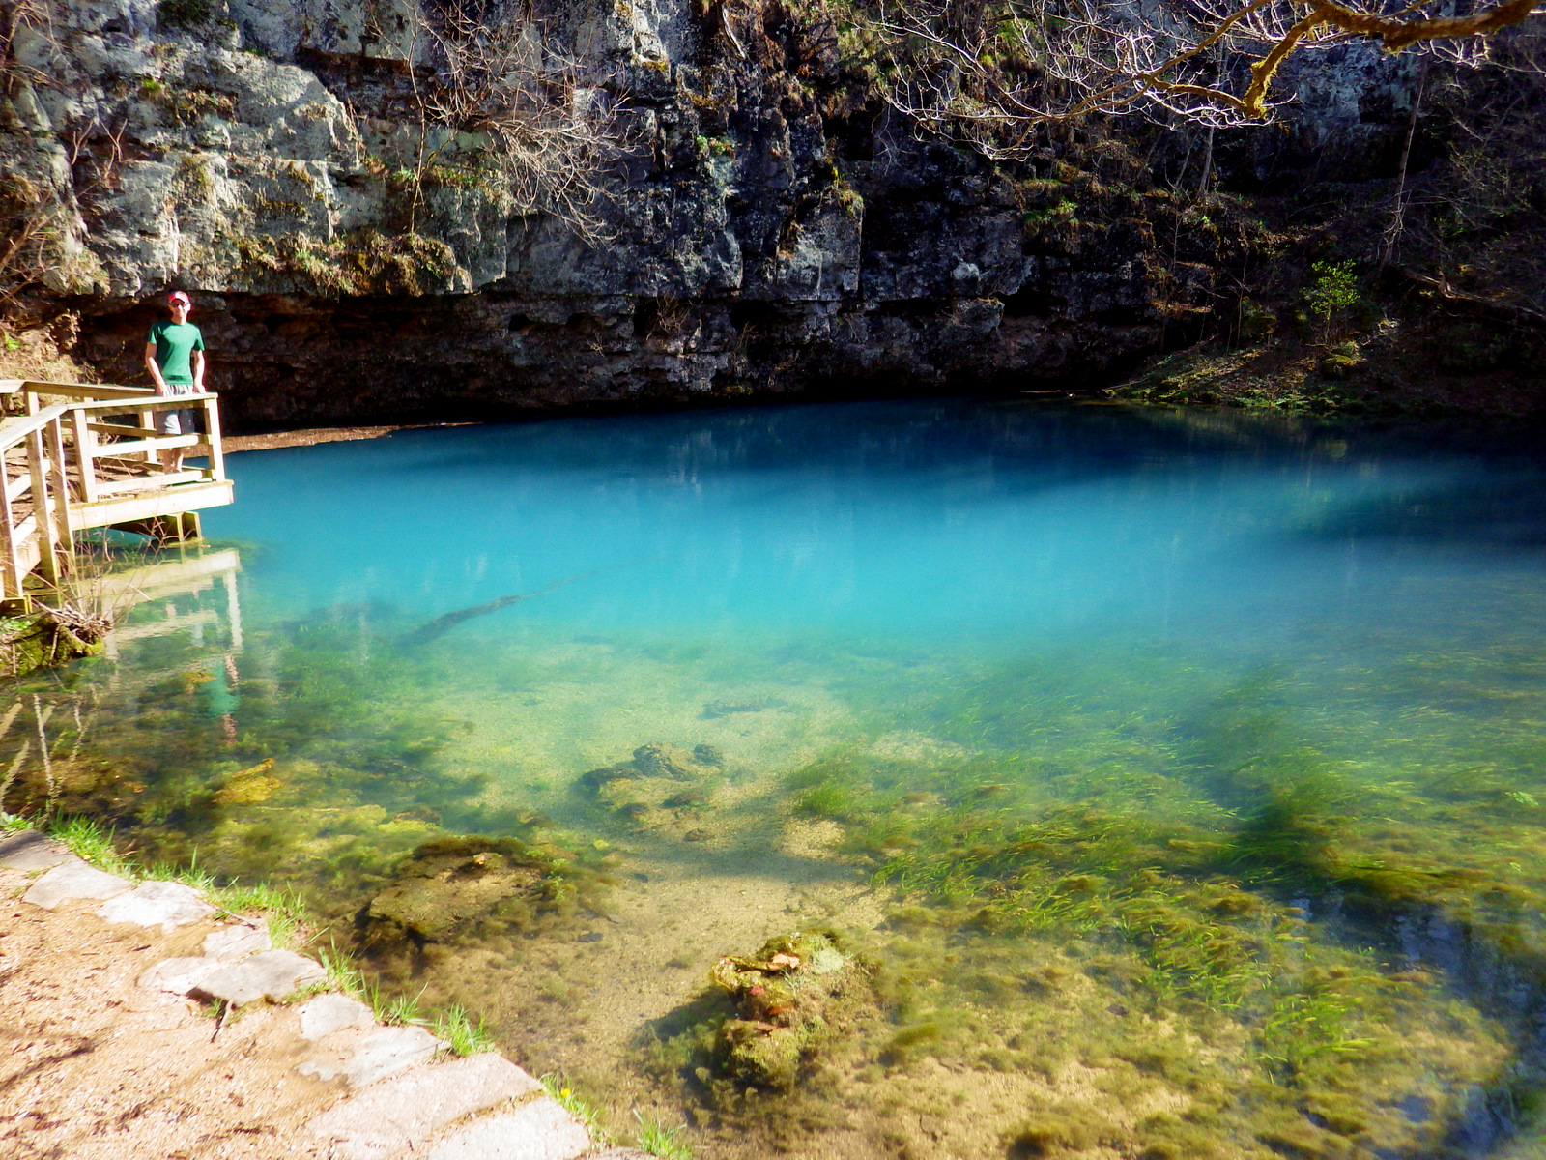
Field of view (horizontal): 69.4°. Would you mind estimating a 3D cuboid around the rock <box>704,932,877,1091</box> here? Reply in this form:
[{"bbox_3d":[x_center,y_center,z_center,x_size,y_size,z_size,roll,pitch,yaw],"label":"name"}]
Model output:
[{"bbox_3d":[0.058,1.370,3.550,0.520,0.300,0.460,0,13,0],"label":"rock"}]

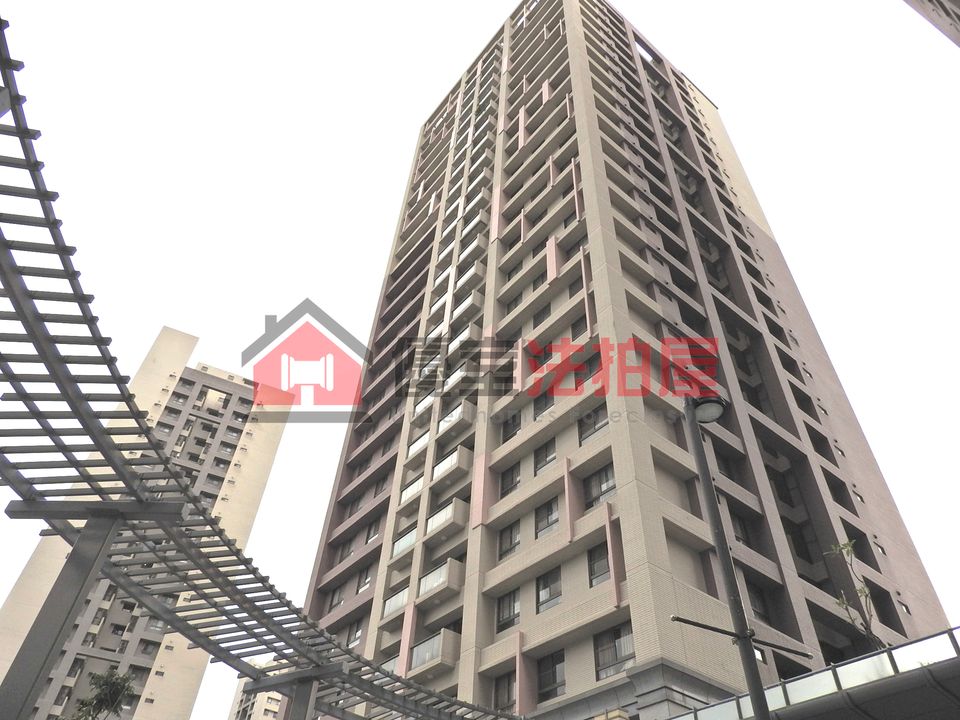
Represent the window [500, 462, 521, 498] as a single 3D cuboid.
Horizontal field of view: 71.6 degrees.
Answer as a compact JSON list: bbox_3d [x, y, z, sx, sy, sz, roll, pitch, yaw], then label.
[{"bbox_3d":[1.506,5.816,32.144,0.160,1.520,1.374,31,-51,-24],"label":"window"}]

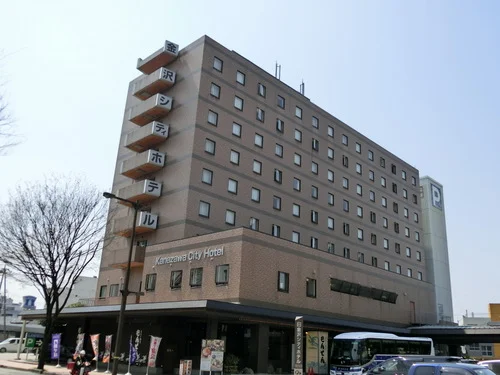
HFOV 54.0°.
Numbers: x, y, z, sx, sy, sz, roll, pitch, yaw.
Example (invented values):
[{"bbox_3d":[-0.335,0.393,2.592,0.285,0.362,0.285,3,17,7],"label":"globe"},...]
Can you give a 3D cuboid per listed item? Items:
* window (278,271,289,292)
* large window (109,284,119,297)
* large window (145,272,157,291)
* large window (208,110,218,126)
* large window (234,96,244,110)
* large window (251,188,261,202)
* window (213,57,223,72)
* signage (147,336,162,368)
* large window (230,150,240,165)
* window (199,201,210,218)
[{"bbox_3d":[2.351,6.634,34.498,0.150,1.383,1.206,-15,-25,42],"label":"window"},{"bbox_3d":[-12.145,9.318,44.269,1.420,1.120,0.150,-14,-25,42],"label":"large window"},{"bbox_3d":[-7.814,7.456,38.677,1.300,1.320,0.200,-15,-26,42],"label":"large window"},{"bbox_3d":[-3.437,-6.441,45.619,0.150,1.330,1.122,-15,-25,42],"label":"large window"},{"bbox_3d":[-1.101,-8.375,48.710,0.150,1.353,1.154,-15,-25,42],"label":"large window"},{"bbox_3d":[0.579,0.747,48.078,0.150,1.348,1.199,-15,-26,42],"label":"large window"},{"bbox_3d":[-3.110,-11.960,47.788,0.150,1.360,1.164,-15,-26,42],"label":"window"},{"bbox_3d":[-5.360,9.311,27.796,0.650,1.780,0.120,6,-19,-9],"label":"signage"},{"bbox_3d":[-1.427,-2.879,46.717,0.180,1.330,1.180,-15,-26,42],"label":"large window"},{"bbox_3d":[-3.943,1.890,42.714,0.150,1.338,1.172,-15,-25,42],"label":"window"}]

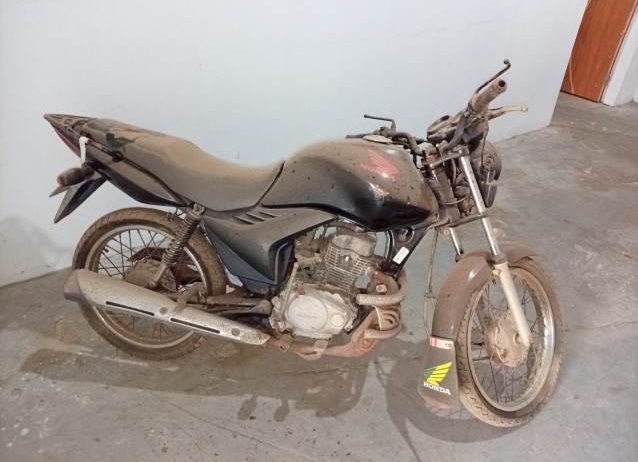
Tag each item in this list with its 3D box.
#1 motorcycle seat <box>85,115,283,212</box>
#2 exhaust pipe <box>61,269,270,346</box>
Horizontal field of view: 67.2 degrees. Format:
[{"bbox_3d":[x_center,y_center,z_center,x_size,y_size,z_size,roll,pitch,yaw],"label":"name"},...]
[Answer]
[{"bbox_3d":[-0.462,-0.230,1.647,0.715,0.240,0.270,7,16,8],"label":"motorcycle seat"},{"bbox_3d":[-0.520,0.272,1.622,0.720,0.125,0.120,15,17,3],"label":"exhaust pipe"}]

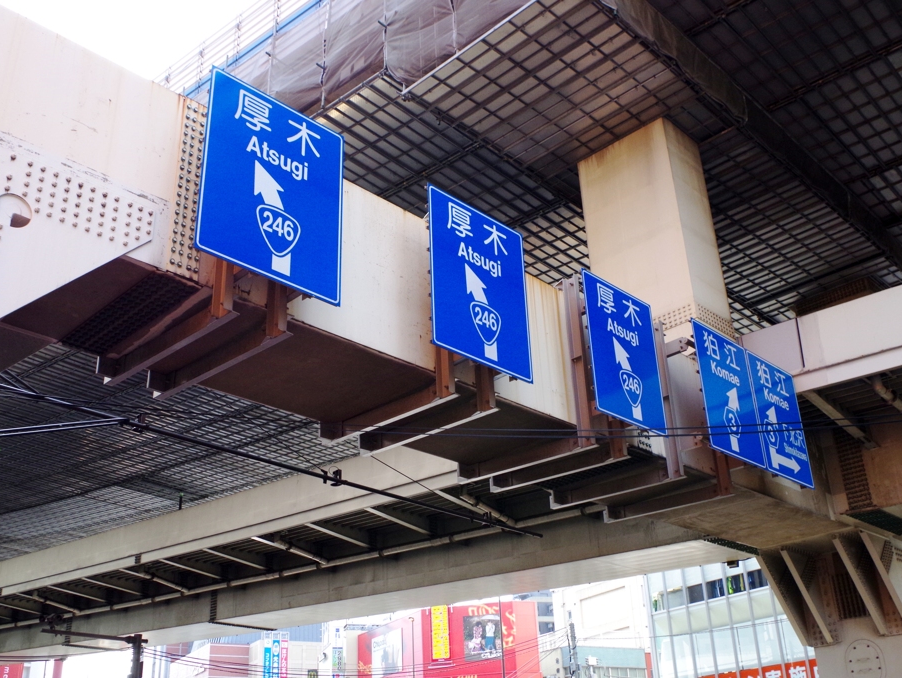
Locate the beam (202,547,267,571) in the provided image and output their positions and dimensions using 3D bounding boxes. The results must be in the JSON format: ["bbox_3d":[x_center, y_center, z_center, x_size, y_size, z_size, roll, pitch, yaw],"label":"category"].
[{"bbox_3d":[-5.449,5.577,24.724,0.220,0.220,2.011,-20,-37,34],"label":"beam"}]

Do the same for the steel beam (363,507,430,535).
[{"bbox_3d":[-1.127,4.045,21.768,0.220,0.220,2.153,-20,-36,34],"label":"steel beam"}]

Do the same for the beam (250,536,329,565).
[{"bbox_3d":[-4.003,5.163,23.885,0.220,0.220,2.256,-20,-37,34],"label":"beam"}]

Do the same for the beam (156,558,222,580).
[{"bbox_3d":[-6.859,6.062,25.691,0.220,0.220,2.010,-20,-37,34],"label":"beam"}]

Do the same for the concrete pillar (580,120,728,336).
[{"bbox_3d":[3.624,-1.365,17.265,1.940,4.700,1.240,-24,-32,39],"label":"concrete pillar"}]

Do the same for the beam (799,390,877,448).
[{"bbox_3d":[6.722,1.340,16.607,0.220,0.220,2.980,-22,-35,37],"label":"beam"}]

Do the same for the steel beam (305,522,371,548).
[{"bbox_3d":[-2.565,4.578,22.768,0.220,0.220,2.104,-20,-36,34],"label":"steel beam"}]

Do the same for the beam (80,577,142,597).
[{"bbox_3d":[-9.605,7.013,27.575,0.220,0.220,1.929,-20,-37,34],"label":"beam"}]

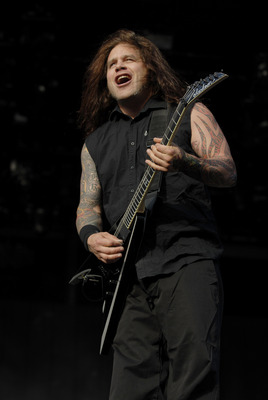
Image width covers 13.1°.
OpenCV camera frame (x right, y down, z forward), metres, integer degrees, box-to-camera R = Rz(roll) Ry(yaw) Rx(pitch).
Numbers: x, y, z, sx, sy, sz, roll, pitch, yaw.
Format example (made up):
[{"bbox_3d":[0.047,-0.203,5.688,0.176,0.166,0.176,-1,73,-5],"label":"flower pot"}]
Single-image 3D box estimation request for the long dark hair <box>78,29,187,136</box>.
[{"bbox_3d":[-0.004,-0.405,4.050,0.330,0.350,0.260,-5,-12,25],"label":"long dark hair"}]

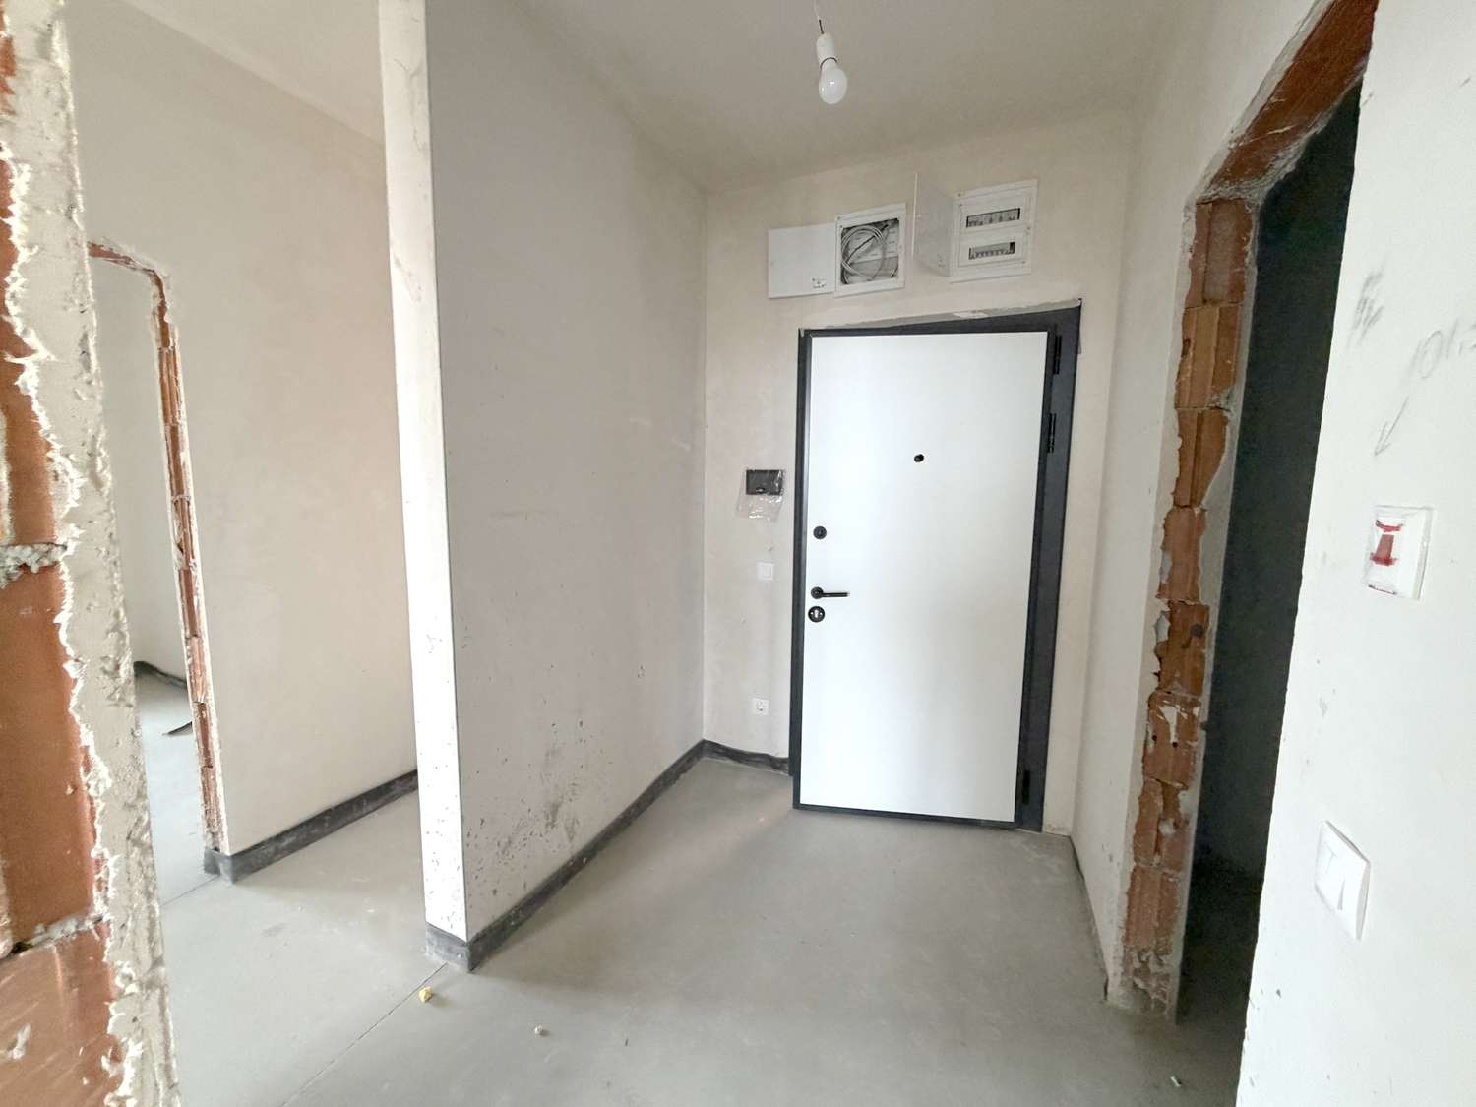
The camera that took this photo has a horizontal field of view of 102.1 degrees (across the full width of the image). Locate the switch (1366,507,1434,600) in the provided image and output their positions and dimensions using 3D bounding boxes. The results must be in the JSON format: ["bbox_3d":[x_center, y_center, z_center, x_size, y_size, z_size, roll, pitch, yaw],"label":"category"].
[{"bbox_3d":[0.610,-0.003,0.557,0.012,0.080,0.077,4,7,24],"label":"switch"}]

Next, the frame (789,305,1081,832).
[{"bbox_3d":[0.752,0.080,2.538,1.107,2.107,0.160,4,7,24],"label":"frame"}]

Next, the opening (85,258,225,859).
[{"bbox_3d":[-1.994,0.150,1.637,0.159,2.023,0.799,4,7,24],"label":"opening"}]

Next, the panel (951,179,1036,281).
[{"bbox_3d":[0.993,-1.246,2.332,0.300,0.334,0.050,4,7,24],"label":"panel"}]

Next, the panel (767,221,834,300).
[{"bbox_3d":[0.280,-1.271,2.607,0.292,0.286,0.025,3,7,16],"label":"panel"}]

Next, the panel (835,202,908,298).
[{"bbox_3d":[0.556,-1.273,2.523,0.293,0.334,0.050,4,7,24],"label":"panel"}]

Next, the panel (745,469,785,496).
[{"bbox_3d":[0.120,-0.333,2.805,0.184,0.116,0.022,4,7,24],"label":"panel"}]

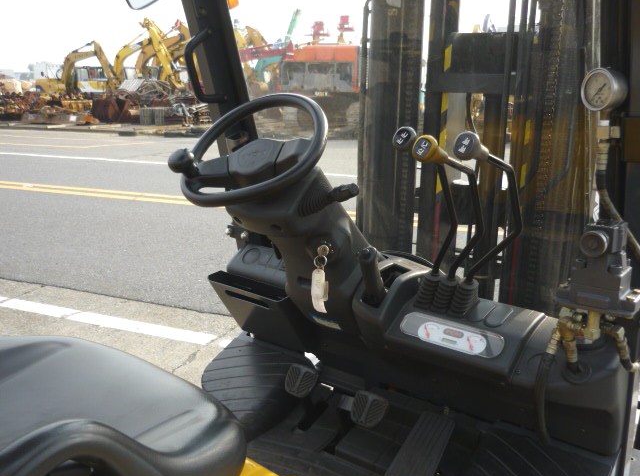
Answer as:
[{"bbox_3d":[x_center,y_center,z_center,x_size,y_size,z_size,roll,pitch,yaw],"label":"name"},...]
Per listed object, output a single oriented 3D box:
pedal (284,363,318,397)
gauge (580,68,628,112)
[{"bbox_3d":[-0.040,0.344,1.457,0.078,0.070,0.025,9,-16,31],"label":"pedal"},{"bbox_3d":[0.470,-0.244,1.003,0.038,0.069,0.069,-8,16,-21],"label":"gauge"}]

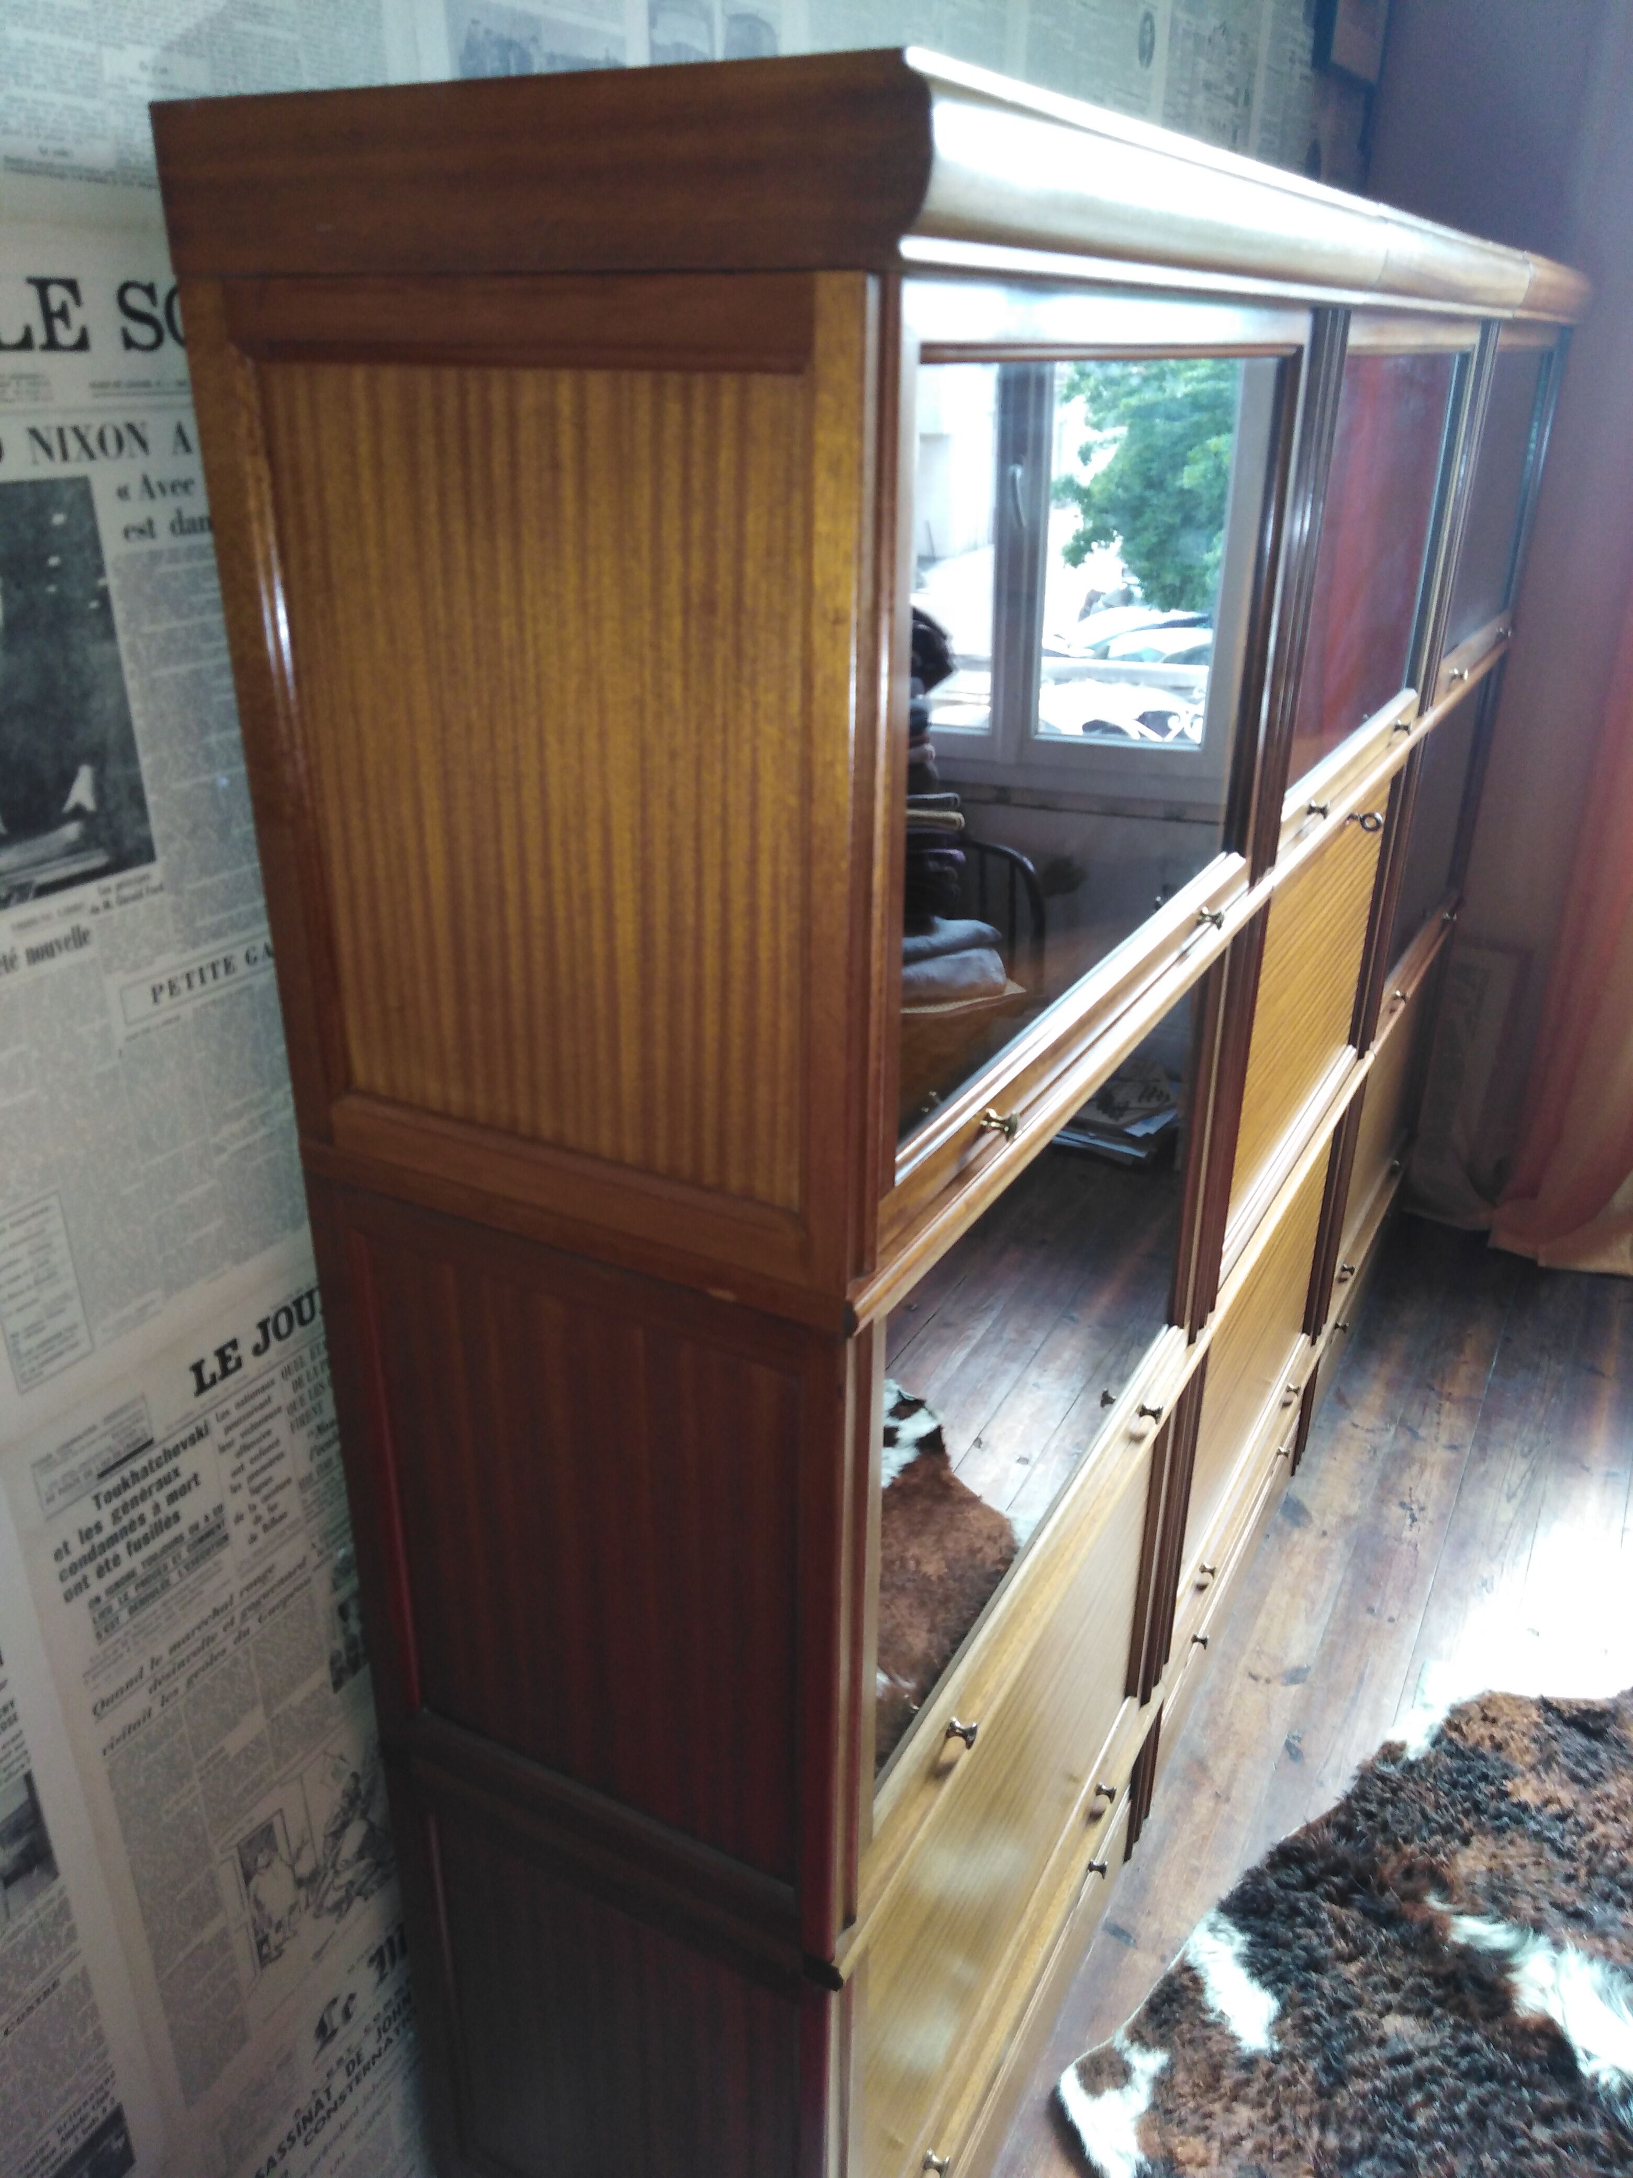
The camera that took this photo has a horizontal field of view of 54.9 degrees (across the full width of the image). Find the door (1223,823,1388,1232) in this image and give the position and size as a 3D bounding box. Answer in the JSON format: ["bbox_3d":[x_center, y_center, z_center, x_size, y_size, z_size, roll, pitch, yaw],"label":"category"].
[{"bbox_3d":[0.529,-0.113,1.703,0.025,0.397,0.671,14,29,26],"label":"door"}]

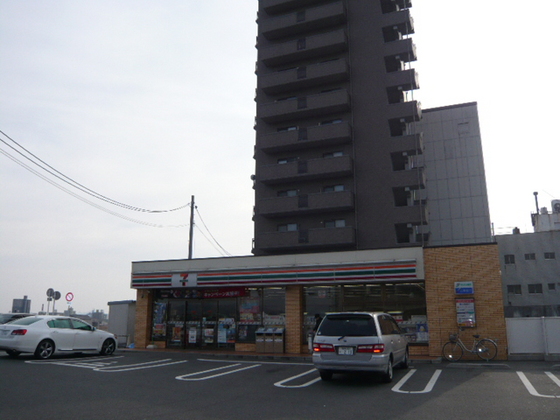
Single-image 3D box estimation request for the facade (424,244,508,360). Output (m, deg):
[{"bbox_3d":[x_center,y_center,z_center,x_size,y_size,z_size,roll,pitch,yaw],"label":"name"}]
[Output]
[{"bbox_3d":[6.474,3.171,15.899,2.450,3.900,0.500,-5,-14,22],"label":"facade"}]

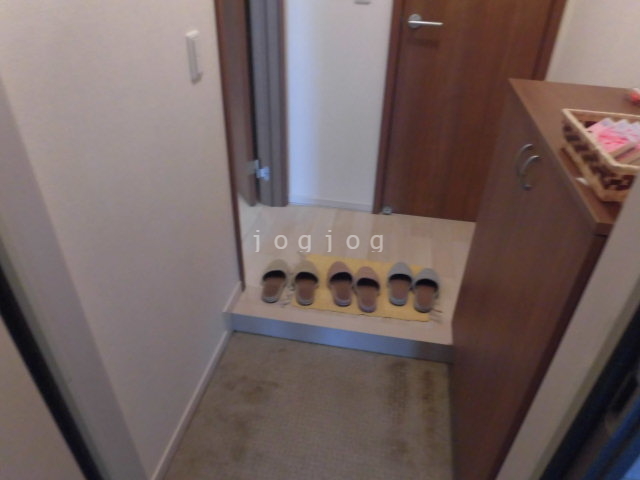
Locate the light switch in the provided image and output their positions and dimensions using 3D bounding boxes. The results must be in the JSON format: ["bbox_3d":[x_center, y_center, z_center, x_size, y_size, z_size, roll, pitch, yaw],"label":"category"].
[{"bbox_3d":[-0.344,-0.513,1.241,0.015,0.118,0.068,7,34,9],"label":"light switch"}]

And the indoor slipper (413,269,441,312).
[{"bbox_3d":[0.464,0.197,1.925,0.103,0.068,0.282,10,35,13],"label":"indoor slipper"}]

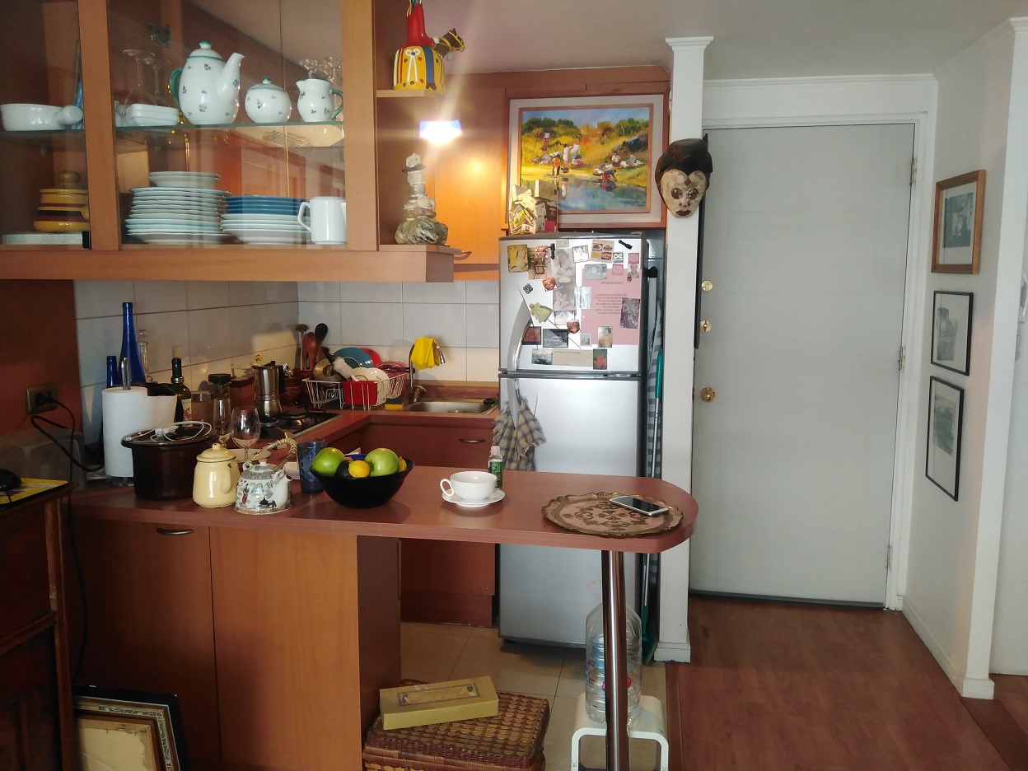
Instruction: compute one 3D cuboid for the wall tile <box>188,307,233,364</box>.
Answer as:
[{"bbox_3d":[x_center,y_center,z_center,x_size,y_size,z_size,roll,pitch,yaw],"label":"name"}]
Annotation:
[{"bbox_3d":[-1.173,-0.195,2.981,0.010,0.200,0.292,1,8,11],"label":"wall tile"}]

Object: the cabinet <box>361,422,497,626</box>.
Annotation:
[{"bbox_3d":[-0.275,0.539,3.390,0.505,0.843,0.576,1,7,11],"label":"cabinet"}]

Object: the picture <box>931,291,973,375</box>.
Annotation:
[{"bbox_3d":[1.585,-0.198,2.806,0.022,0.281,0.379,1,7,11],"label":"picture"}]

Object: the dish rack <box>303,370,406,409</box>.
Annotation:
[{"bbox_3d":[-0.679,0.018,3.373,0.338,0.126,0.374,1,7,11],"label":"dish rack"}]

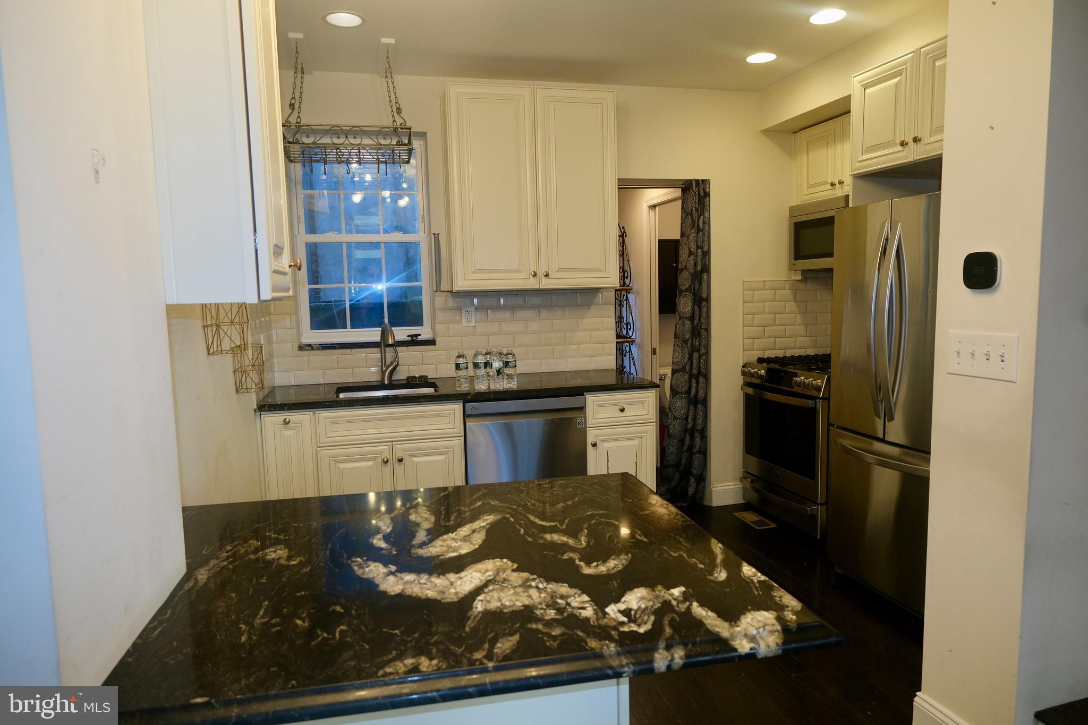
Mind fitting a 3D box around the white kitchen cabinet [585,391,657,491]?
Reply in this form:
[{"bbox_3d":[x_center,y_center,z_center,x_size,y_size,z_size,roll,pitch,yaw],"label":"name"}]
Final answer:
[{"bbox_3d":[0.341,0.563,3.950,0.375,0.885,0.610,-3,6,-13],"label":"white kitchen cabinet"}]

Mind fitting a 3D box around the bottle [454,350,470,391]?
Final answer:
[{"bbox_3d":[-0.406,0.035,3.471,0.065,0.200,0.065,-3,6,-13],"label":"bottle"}]

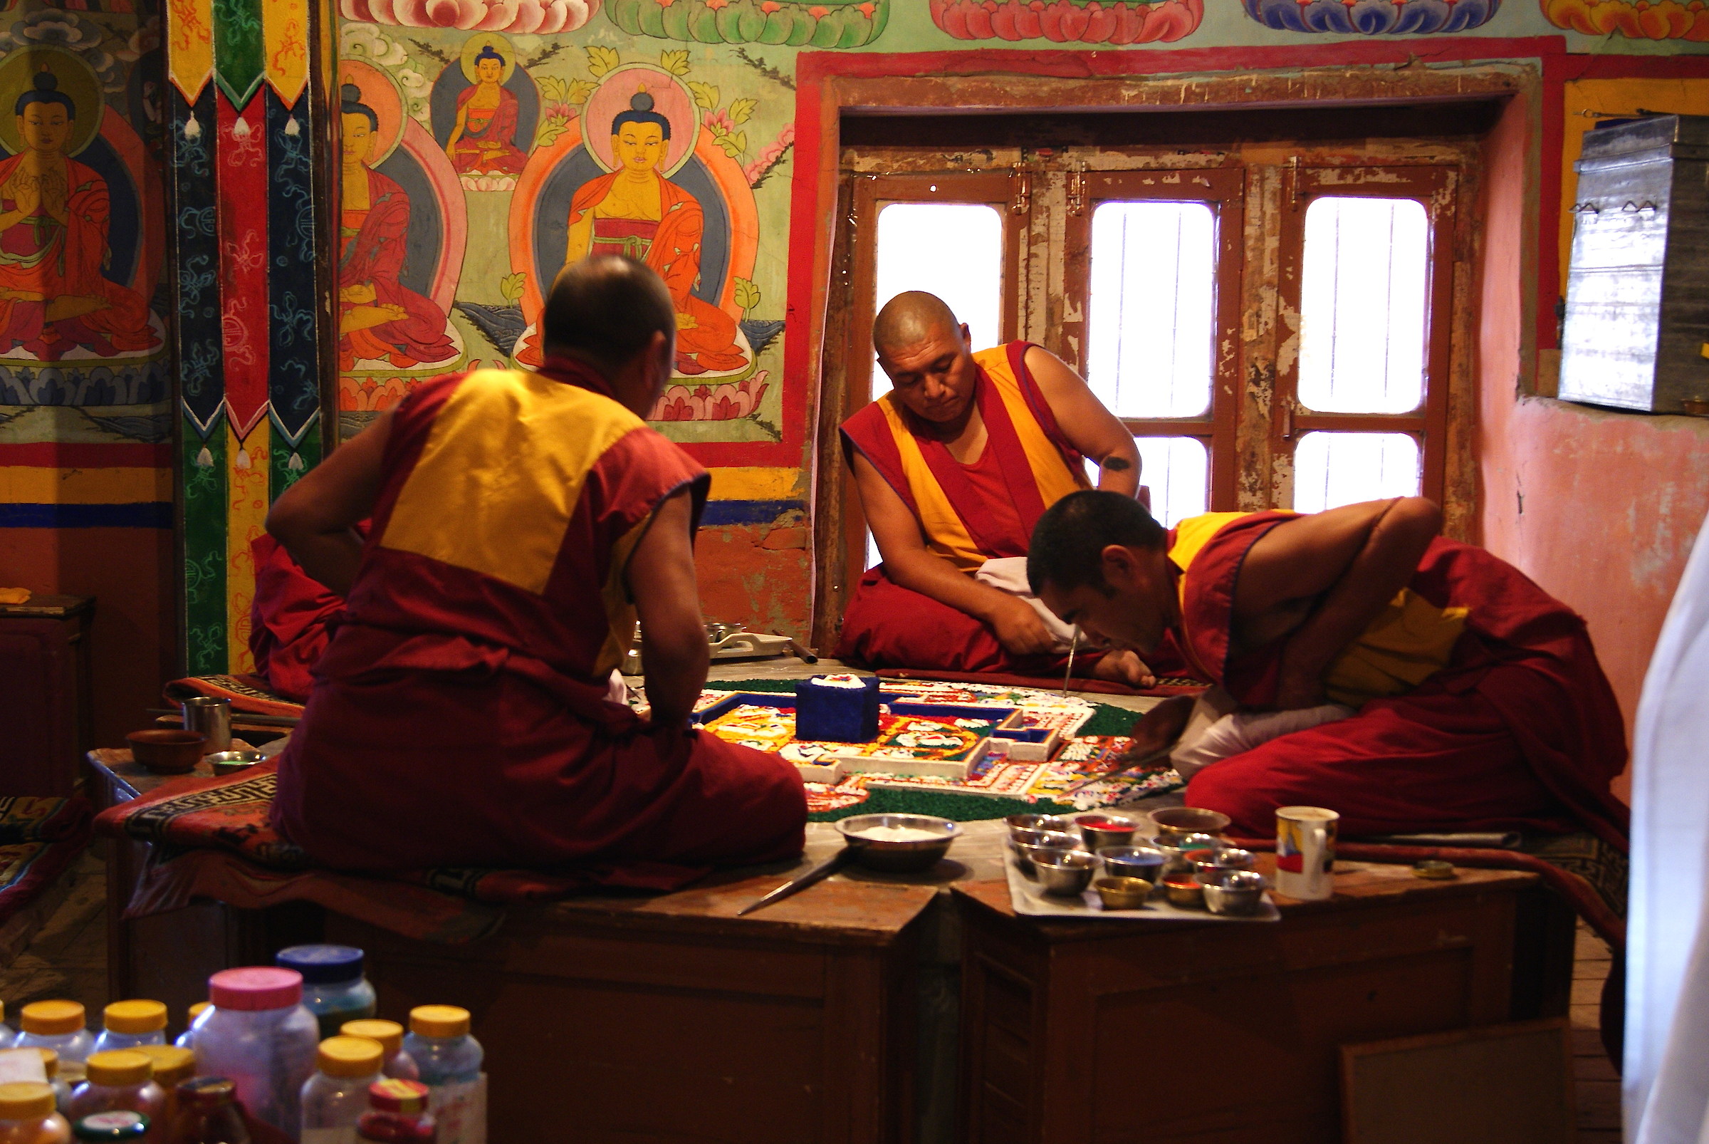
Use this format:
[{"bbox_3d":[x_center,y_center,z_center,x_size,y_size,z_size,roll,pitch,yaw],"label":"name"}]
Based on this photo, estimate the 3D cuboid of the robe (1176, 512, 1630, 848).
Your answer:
[{"bbox_3d":[0.797,0.119,3.511,0.620,0.430,0.500,3,7,15],"label":"robe"}]

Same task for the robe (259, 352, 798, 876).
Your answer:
[{"bbox_3d":[-0.436,0.019,3.369,0.670,0.630,0.580,5,8,32],"label":"robe"}]

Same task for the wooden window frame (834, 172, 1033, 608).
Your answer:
[{"bbox_3d":[0.172,-0.376,5.193,0.375,0.920,0.060,1,7,0],"label":"wooden window frame"}]

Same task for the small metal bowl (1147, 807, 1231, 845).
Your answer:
[{"bbox_3d":[0.442,0.340,3.245,0.104,0.046,0.104,1,7,0],"label":"small metal bowl"}]

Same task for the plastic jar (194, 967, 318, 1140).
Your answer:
[{"bbox_3d":[-0.607,0.507,2.512,0.126,0.190,0.126,1,7,0],"label":"plastic jar"}]

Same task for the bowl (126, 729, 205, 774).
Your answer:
[{"bbox_3d":[-1.029,0.273,3.700,0.123,0.050,0.123,0,7,0],"label":"bowl"}]

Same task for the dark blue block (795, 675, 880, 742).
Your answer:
[{"bbox_3d":[-0.024,0.221,3.981,0.105,0.091,0.105,3,7,15],"label":"dark blue block"}]

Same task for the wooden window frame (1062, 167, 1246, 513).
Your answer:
[{"bbox_3d":[0.633,-0.394,5.309,0.375,0.920,0.060,1,7,0],"label":"wooden window frame"}]

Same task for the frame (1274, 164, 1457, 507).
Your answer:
[{"bbox_3d":[1.070,-0.387,5.190,0.375,0.920,0.060,1,7,0],"label":"frame"}]

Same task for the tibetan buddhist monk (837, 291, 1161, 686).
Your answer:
[{"bbox_3d":[0.298,-0.182,4.662,0.660,0.710,0.550,2,7,10],"label":"tibetan buddhist monk"}]

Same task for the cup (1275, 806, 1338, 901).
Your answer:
[{"bbox_3d":[0.557,0.347,3.013,0.079,0.096,0.106,0,7,-7],"label":"cup"}]

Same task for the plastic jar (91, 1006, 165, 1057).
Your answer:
[{"bbox_3d":[-0.750,0.535,2.588,0.094,0.155,0.094,0,7,0],"label":"plastic jar"}]

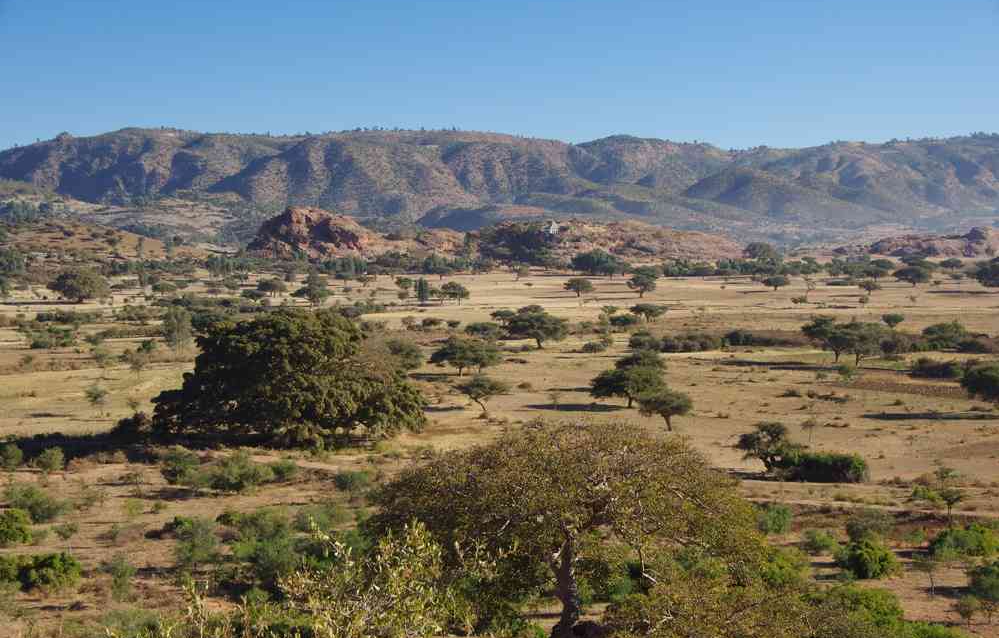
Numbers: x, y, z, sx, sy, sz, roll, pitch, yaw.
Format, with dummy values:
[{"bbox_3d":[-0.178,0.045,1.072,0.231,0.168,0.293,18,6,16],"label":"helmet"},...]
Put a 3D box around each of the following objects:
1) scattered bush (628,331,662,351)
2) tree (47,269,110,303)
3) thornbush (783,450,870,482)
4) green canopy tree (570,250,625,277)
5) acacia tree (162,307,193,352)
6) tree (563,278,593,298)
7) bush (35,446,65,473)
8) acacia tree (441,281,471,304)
[{"bbox_3d":[27.600,4.280,337.910,6.090,3.430,5.480,0,3,0],"label":"scattered bush"},{"bbox_3d":[-122.521,-9.648,516.830,18.640,9.700,16.770,0,3,0],"label":"tree"},{"bbox_3d":[31.273,13.771,169.322,8.200,2.990,4.450,0,3,0],"label":"thornbush"},{"bbox_3d":[40.884,-23.046,740.883,22.540,10.630,15.780,0,3,0],"label":"green canopy tree"},{"bbox_3d":[-59.800,2.040,329.600,5.570,8.740,5.290,0,3,0],"label":"acacia tree"},{"bbox_3d":[25.071,-9.964,570.825,9.640,6.110,9.160,0,3,3],"label":"tree"},{"bbox_3d":[-44.334,13.686,174.962,2.960,2.510,2.640,0,3,0],"label":"bush"},{"bbox_3d":[-13.510,-7.980,545.120,9.210,7.070,8.750,0,3,0],"label":"acacia tree"}]

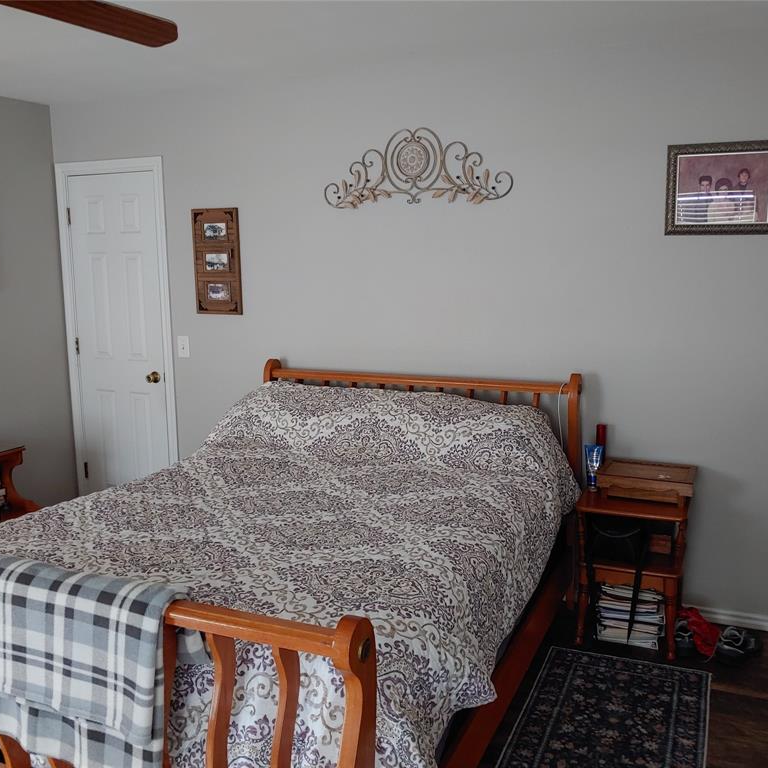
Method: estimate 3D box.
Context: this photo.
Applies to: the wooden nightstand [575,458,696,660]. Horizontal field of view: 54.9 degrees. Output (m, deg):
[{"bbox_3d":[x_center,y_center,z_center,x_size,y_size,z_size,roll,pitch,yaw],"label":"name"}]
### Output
[{"bbox_3d":[1.039,0.709,3.074,0.428,0.691,0.380,3,10,22],"label":"wooden nightstand"}]

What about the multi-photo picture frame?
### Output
[{"bbox_3d":[-0.867,-0.639,3.882,0.287,0.546,0.025,3,10,22],"label":"multi-photo picture frame"}]

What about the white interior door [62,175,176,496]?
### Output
[{"bbox_3d":[-1.521,-0.160,4.260,0.670,2.060,0.060,3,10,22],"label":"white interior door"}]

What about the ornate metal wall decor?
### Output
[{"bbox_3d":[0.139,-0.992,3.388,0.922,0.345,0.035,3,10,22],"label":"ornate metal wall decor"}]

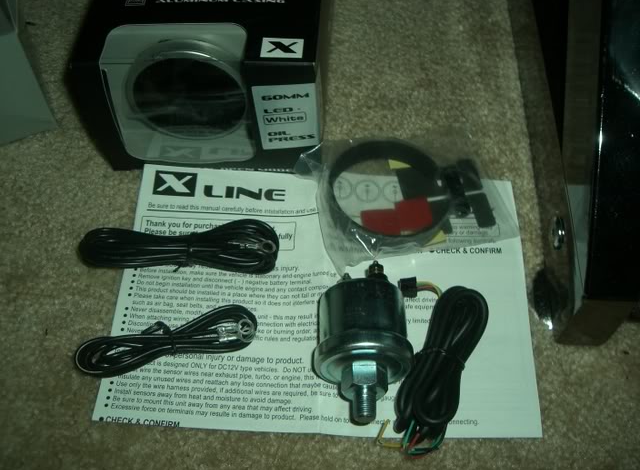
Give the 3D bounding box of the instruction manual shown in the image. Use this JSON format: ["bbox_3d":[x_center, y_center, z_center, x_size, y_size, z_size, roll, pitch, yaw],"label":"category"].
[{"bbox_3d":[0.002,0.027,0.365,0.210,0.004,0.148,2,59,0],"label":"instruction manual"}]

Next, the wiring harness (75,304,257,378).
[{"bbox_3d":[-0.074,0.052,0.342,0.088,0.011,0.024,-12,60,-9],"label":"wiring harness"}]

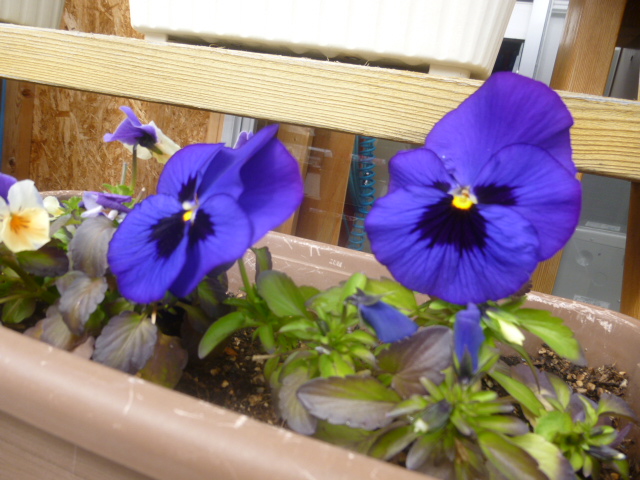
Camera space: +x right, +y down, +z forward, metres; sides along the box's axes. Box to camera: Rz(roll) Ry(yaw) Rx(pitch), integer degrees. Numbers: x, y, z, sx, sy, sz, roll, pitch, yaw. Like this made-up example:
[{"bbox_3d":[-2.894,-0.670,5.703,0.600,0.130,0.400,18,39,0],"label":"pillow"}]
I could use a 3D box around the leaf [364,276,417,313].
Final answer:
[{"bbox_3d":[0.034,0.026,0.220,0.027,0.007,0.019,22,56,6],"label":"leaf"}]

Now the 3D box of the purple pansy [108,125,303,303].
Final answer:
[{"bbox_3d":[-0.048,-0.011,0.193,0.073,0.068,0.036,22,9,23],"label":"purple pansy"}]

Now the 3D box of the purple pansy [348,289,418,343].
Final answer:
[{"bbox_3d":[0.026,0.031,0.190,0.028,0.017,0.015,31,20,27],"label":"purple pansy"}]

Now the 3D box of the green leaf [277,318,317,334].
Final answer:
[{"bbox_3d":[-0.009,0.036,0.195,0.018,0.005,0.010,-6,37,-6],"label":"green leaf"}]

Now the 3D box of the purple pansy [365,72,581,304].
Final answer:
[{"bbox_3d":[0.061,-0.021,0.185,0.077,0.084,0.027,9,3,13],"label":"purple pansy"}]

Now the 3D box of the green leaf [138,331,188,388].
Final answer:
[{"bbox_3d":[-0.057,0.044,0.168,0.019,0.021,0.008,-4,-18,-7],"label":"green leaf"}]

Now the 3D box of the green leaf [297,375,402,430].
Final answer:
[{"bbox_3d":[0.010,0.055,0.156,0.036,0.009,0.022,3,41,-6],"label":"green leaf"}]

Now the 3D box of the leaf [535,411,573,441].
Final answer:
[{"bbox_3d":[0.080,0.063,0.158,0.013,0.009,0.012,1,37,-8],"label":"leaf"}]

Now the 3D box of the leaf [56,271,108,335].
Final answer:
[{"bbox_3d":[-0.105,0.028,0.205,0.021,0.030,0.008,15,-27,2],"label":"leaf"}]

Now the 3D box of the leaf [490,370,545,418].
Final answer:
[{"bbox_3d":[0.073,0.058,0.172,0.027,0.006,0.010,36,39,12],"label":"leaf"}]

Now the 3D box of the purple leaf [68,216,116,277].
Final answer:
[{"bbox_3d":[-0.116,0.003,0.235,0.025,0.031,0.009,6,-12,13],"label":"purple leaf"}]

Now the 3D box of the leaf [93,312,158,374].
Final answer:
[{"bbox_3d":[-0.069,0.037,0.162,0.021,0.024,0.008,16,-25,2],"label":"leaf"}]

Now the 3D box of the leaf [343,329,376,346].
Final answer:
[{"bbox_3d":[0.017,0.041,0.195,0.009,0.007,0.012,-2,17,-40],"label":"leaf"}]

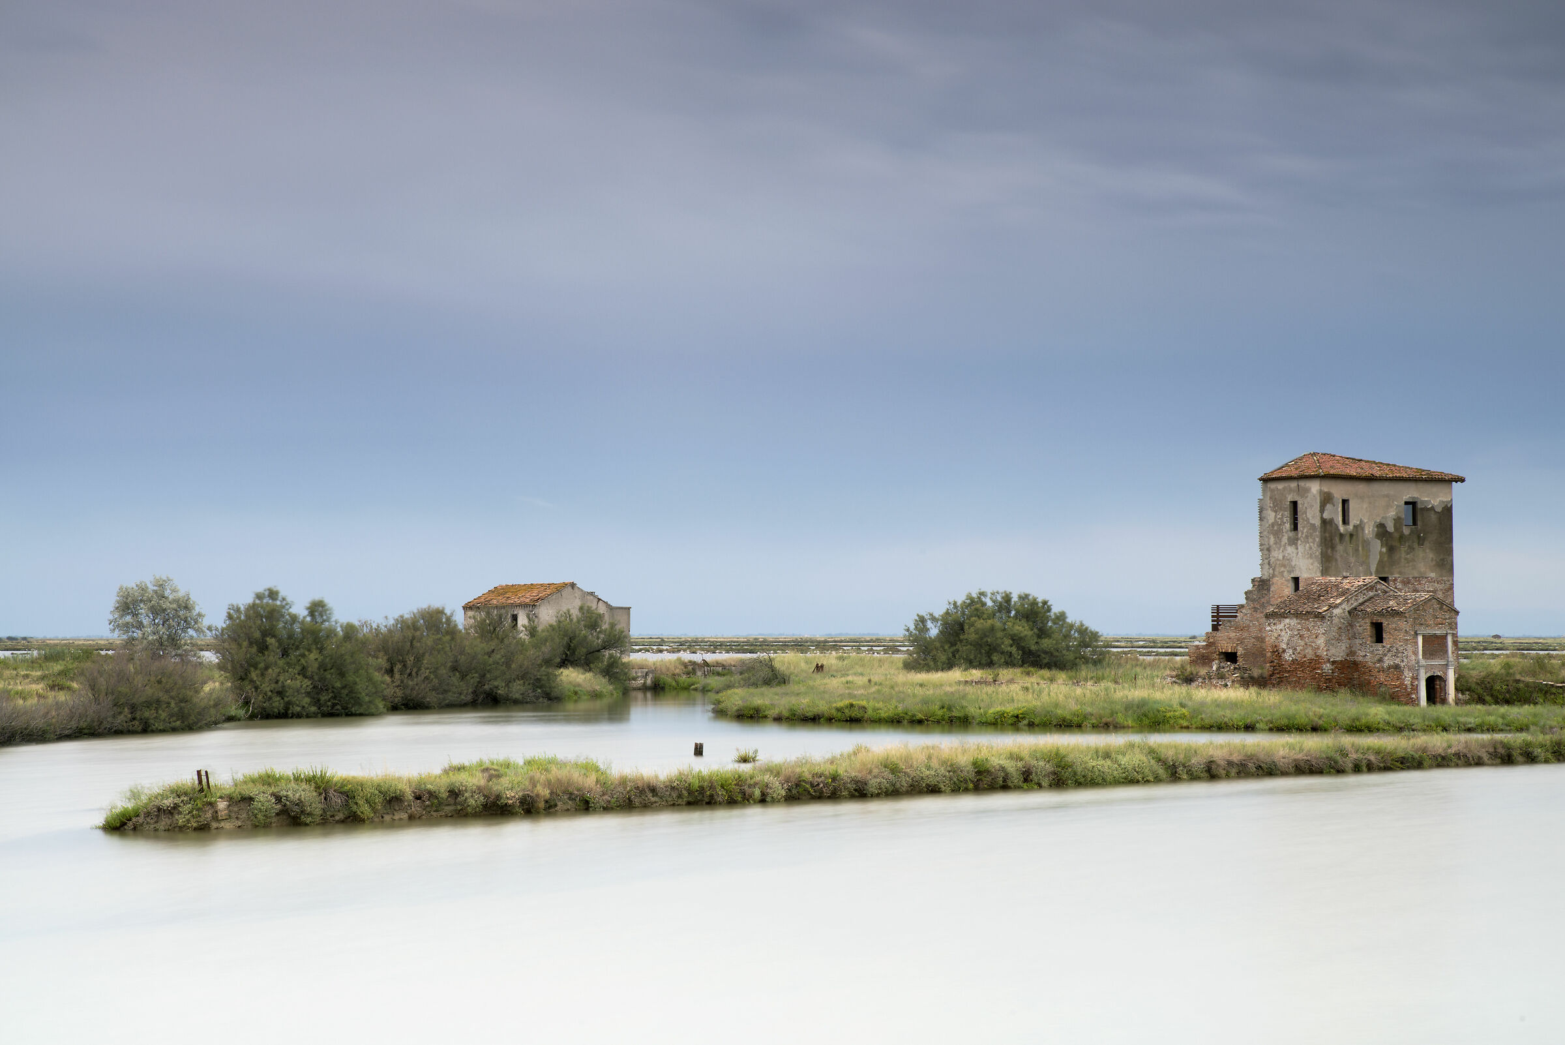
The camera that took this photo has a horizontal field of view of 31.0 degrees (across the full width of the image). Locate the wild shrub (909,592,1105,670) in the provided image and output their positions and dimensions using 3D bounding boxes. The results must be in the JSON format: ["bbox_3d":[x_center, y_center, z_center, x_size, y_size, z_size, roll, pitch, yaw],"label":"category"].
[{"bbox_3d":[14.220,7.079,181.862,12.520,5.700,9.500,0,-2,0],"label":"wild shrub"}]

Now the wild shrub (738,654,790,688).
[{"bbox_3d":[-1.162,9.129,174.774,3.080,2.070,2.700,0,-2,0],"label":"wild shrub"}]

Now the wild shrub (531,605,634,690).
[{"bbox_3d":[-14.265,8.891,199.805,6.970,6.000,6.200,0,-2,0],"label":"wild shrub"}]

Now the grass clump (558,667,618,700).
[{"bbox_3d":[-14.170,11.640,205.700,4.300,2.200,5.500,0,-2,-4],"label":"grass clump"}]

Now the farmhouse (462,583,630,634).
[{"bbox_3d":[-19.290,8.695,231.739,9.600,7.380,9.800,2,-3,-42],"label":"farmhouse"}]

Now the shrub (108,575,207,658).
[{"bbox_3d":[-34.920,6.097,157.884,5.370,6.250,5.000,0,-2,0],"label":"shrub"}]

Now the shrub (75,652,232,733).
[{"bbox_3d":[-27.590,7.373,123.805,6.660,3.430,4.800,0,-2,0],"label":"shrub"}]

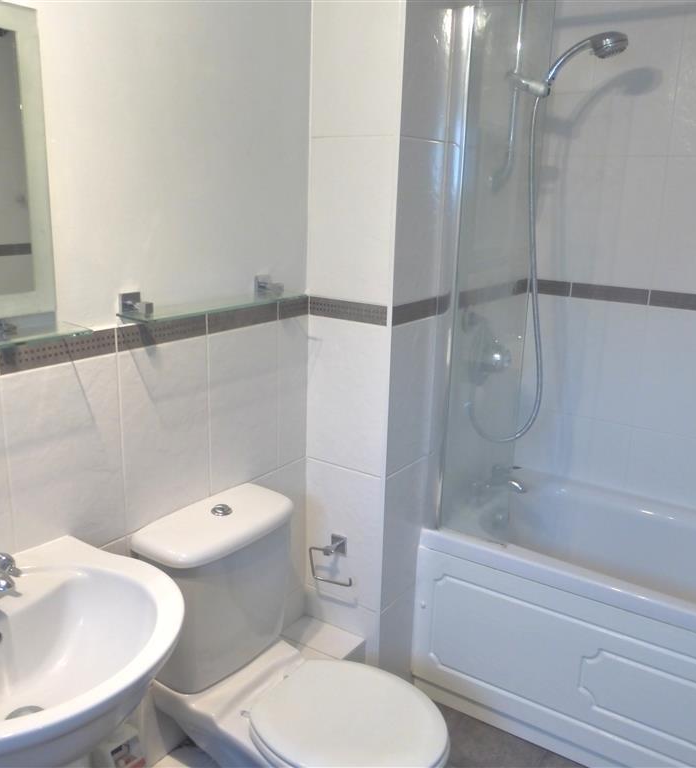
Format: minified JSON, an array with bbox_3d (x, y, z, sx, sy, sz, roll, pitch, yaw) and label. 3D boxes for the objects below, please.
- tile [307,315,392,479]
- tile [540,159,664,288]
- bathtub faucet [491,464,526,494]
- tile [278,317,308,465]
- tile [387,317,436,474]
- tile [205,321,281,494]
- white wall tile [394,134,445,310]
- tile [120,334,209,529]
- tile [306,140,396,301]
[{"bbox_3d":[-0.007,0.030,1.901,0.245,0.400,0.010,12,18,33],"label":"tile"},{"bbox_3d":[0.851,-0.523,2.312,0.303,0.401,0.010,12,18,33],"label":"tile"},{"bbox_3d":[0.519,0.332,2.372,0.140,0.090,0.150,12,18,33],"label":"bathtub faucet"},{"bbox_3d":[-0.151,0.021,1.918,0.010,0.400,0.121,12,18,33],"label":"tile"},{"bbox_3d":[0.170,0.032,1.932,0.010,0.401,0.234,12,18,33],"label":"tile"},{"bbox_3d":[-0.257,0.058,1.770,0.010,0.400,0.243,12,18,33],"label":"tile"},{"bbox_3d":[0.182,-0.410,1.814,0.010,0.401,0.234,12,18,33],"label":"white wall tile"},{"bbox_3d":[-0.404,0.108,1.586,0.010,0.401,0.250,12,18,33],"label":"tile"},{"bbox_3d":[0.005,-0.407,1.783,0.245,0.400,0.010,12,18,33],"label":"tile"}]

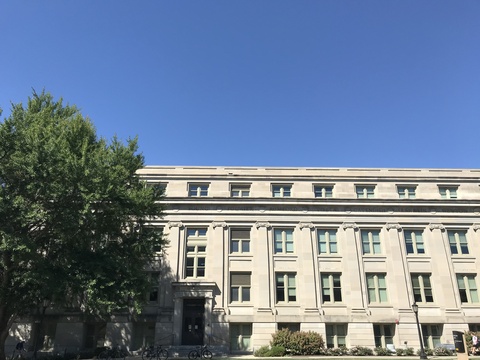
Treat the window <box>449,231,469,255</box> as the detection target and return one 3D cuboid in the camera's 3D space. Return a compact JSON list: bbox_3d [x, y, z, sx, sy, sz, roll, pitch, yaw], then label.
[{"bbox_3d":[18.459,5.277,32.826,1.440,2.070,0.250,0,-20,0],"label":"window"}]

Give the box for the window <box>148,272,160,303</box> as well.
[{"bbox_3d":[-7.308,8.623,31.348,1.520,2.240,0.250,0,-20,0],"label":"window"}]

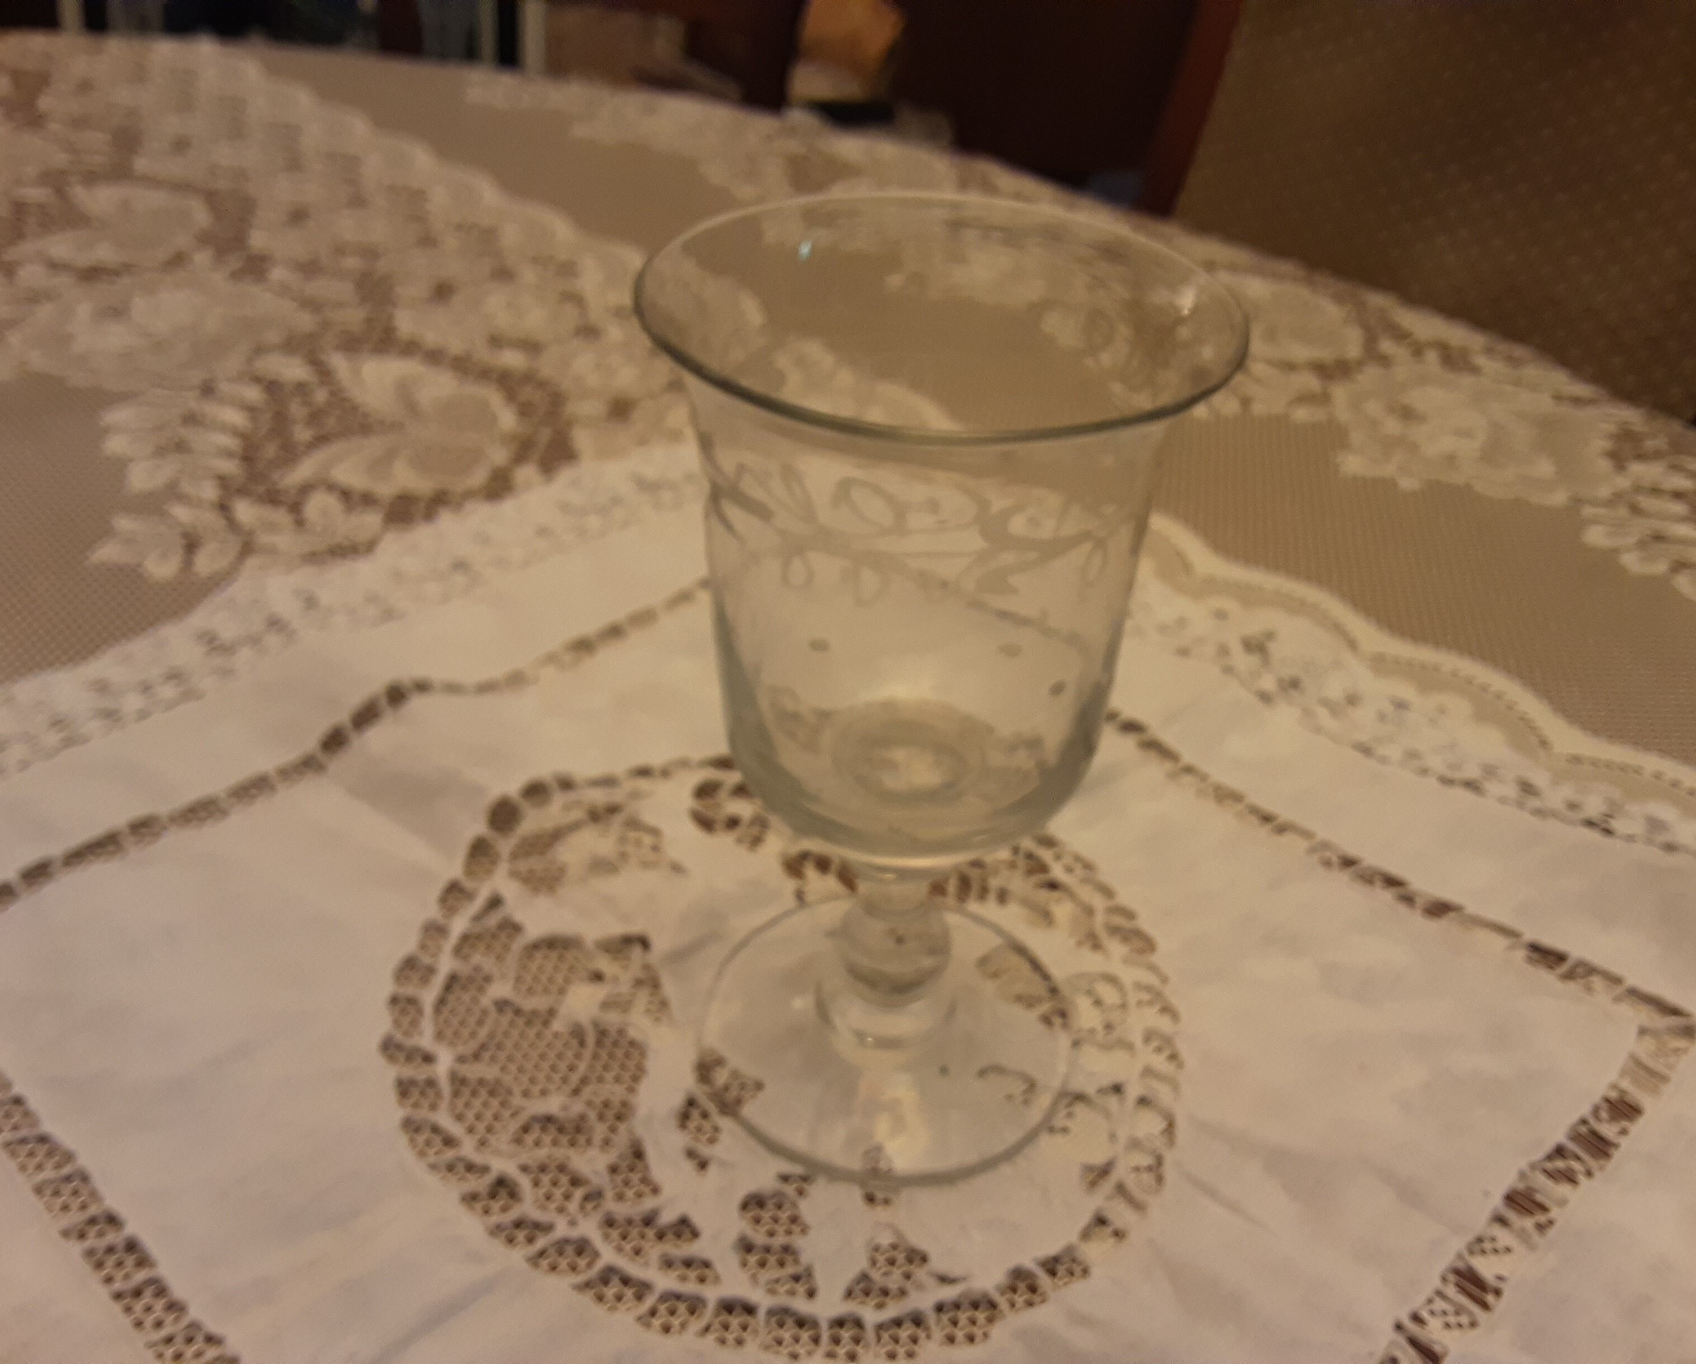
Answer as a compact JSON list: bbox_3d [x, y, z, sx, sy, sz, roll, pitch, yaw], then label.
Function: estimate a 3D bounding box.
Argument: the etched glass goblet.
[{"bbox_3d":[0.010,0.008,0.246,0.082,0.153,0.082,2,38,0],"label":"etched glass goblet"}]

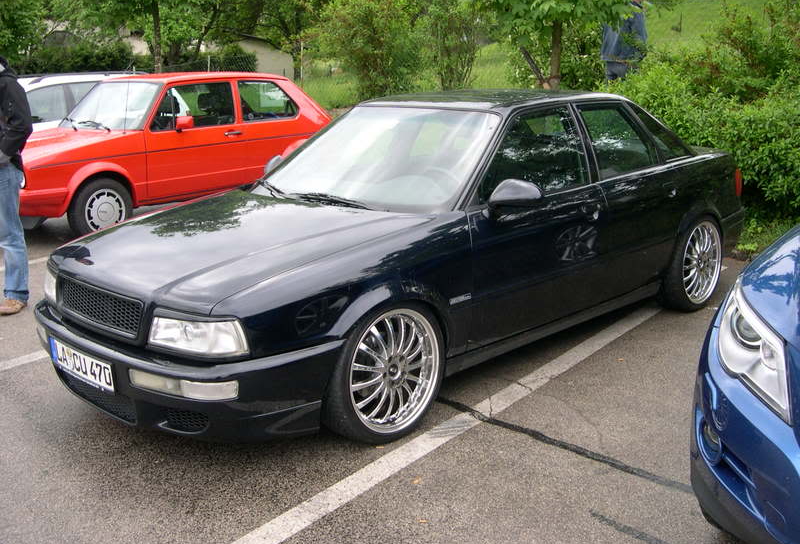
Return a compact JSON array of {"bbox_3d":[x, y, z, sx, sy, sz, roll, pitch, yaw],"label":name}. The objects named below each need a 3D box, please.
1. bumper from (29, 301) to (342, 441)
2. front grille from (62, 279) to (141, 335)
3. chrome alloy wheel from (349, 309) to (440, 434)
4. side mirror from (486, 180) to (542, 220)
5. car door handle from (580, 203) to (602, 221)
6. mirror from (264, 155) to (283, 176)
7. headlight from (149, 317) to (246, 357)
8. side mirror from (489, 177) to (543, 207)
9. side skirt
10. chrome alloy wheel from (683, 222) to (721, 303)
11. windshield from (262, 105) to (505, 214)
[{"bbox_3d":[-1.020,0.351,3.629,1.690,0.360,0.640,11,18,44],"label":"bumper"},{"bbox_3d":[-1.181,0.130,3.419,0.670,0.145,0.060,11,18,44],"label":"front grille"},{"bbox_3d":[-0.068,0.383,3.534,0.190,0.500,0.500,11,18,44],"label":"chrome alloy wheel"},{"bbox_3d":[0.501,-0.325,3.756,0.220,0.150,0.125,11,18,44],"label":"side mirror"},{"bbox_3d":[0.940,-0.294,4.316,0.050,0.065,0.165,11,18,44],"label":"car door handle"},{"bbox_3d":[-0.762,-0.583,4.999,0.220,0.135,0.125,11,18,44],"label":"mirror"},{"bbox_3d":[-0.720,0.223,3.093,0.390,0.140,0.190,11,18,44],"label":"headlight"},{"bbox_3d":[0.500,-0.333,3.755,0.220,0.135,0.125,11,18,44],"label":"side mirror"},{"bbox_3d":[0.842,0.253,4.400,0.090,0.100,1.860,11,18,44],"label":"side skirt"},{"bbox_3d":[1.766,-0.064,5.337,0.190,0.500,0.500,11,18,44],"label":"chrome alloy wheel"},{"bbox_3d":[-0.113,-0.594,4.368,1.370,0.120,0.730,11,52,44],"label":"windshield"}]

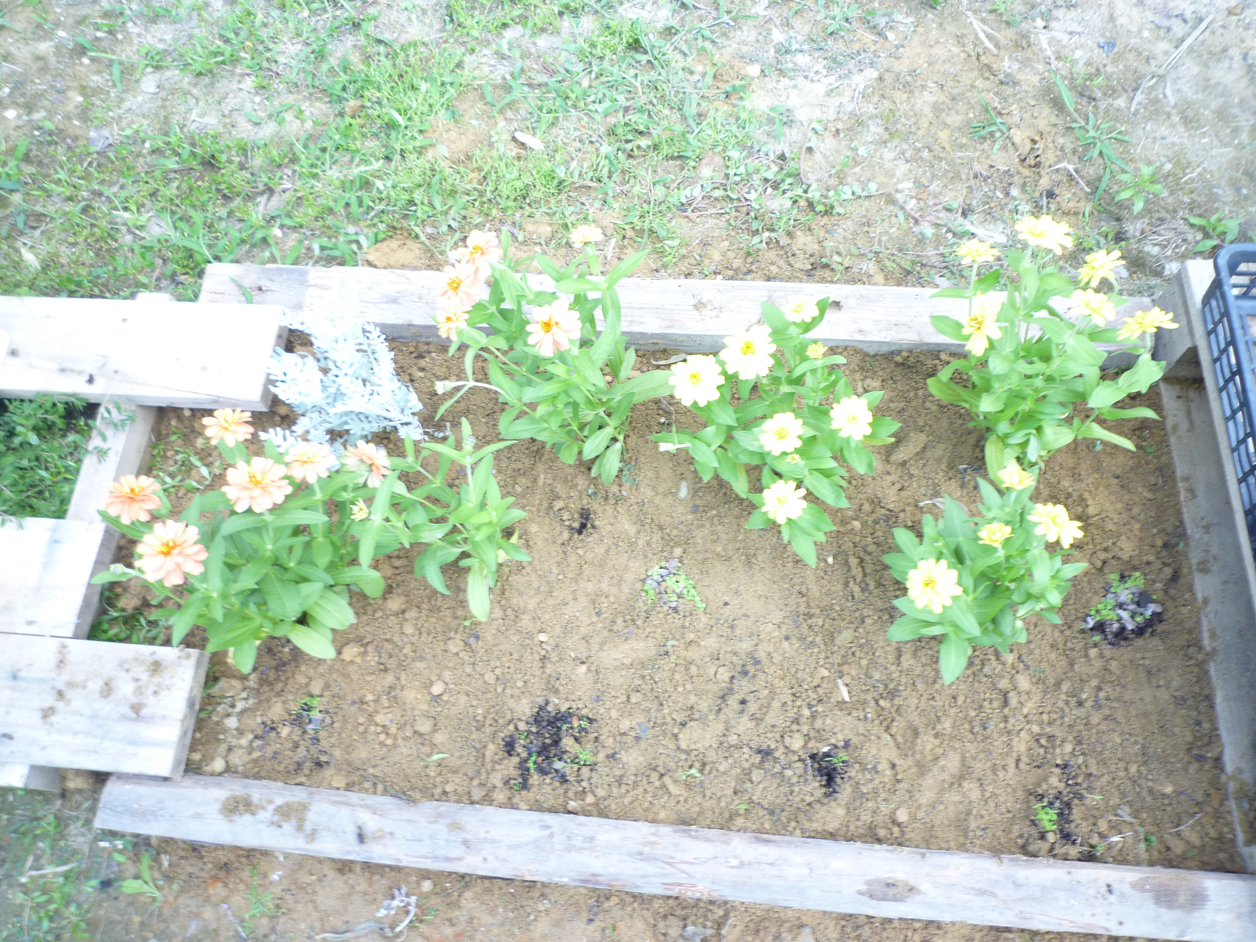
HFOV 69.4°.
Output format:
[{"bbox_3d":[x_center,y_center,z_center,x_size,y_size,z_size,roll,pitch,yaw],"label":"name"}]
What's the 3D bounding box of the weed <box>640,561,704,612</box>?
[{"bbox_3d":[0.055,0.140,1.098,0.076,0.020,0.062,0,67,4],"label":"weed"}]

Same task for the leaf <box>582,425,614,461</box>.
[{"bbox_3d":[-0.042,-0.038,1.258,0.029,0.014,0.062,41,95,18],"label":"leaf"}]

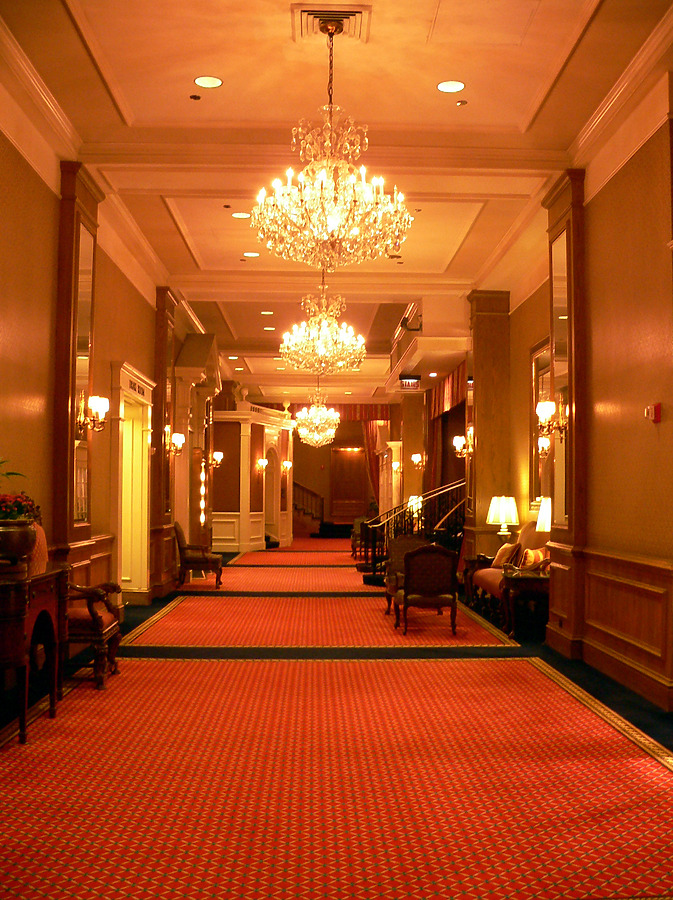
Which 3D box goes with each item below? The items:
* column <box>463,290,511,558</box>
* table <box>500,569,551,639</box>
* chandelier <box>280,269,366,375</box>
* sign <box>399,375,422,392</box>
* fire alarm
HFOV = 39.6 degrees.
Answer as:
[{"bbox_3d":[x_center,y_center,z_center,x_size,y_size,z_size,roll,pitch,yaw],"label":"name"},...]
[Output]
[{"bbox_3d":[2.308,-0.093,14.432,0.593,4.560,0.790,0,-3,-1],"label":"column"},{"bbox_3d":[2.157,1.684,10.201,0.683,0.672,0.720,0,-3,-1],"label":"table"},{"bbox_3d":[-0.162,-1.827,11.829,1.079,1.727,1.079,0,-3,-1],"label":"chandelier"},{"bbox_3d":[1.323,-1.191,16.678,0.382,0.274,0.100,0,-3,-1],"label":"sign"},{"bbox_3d":[2.321,-0.272,6.872,0.075,0.147,0.130,0,-3,-1],"label":"fire alarm"}]

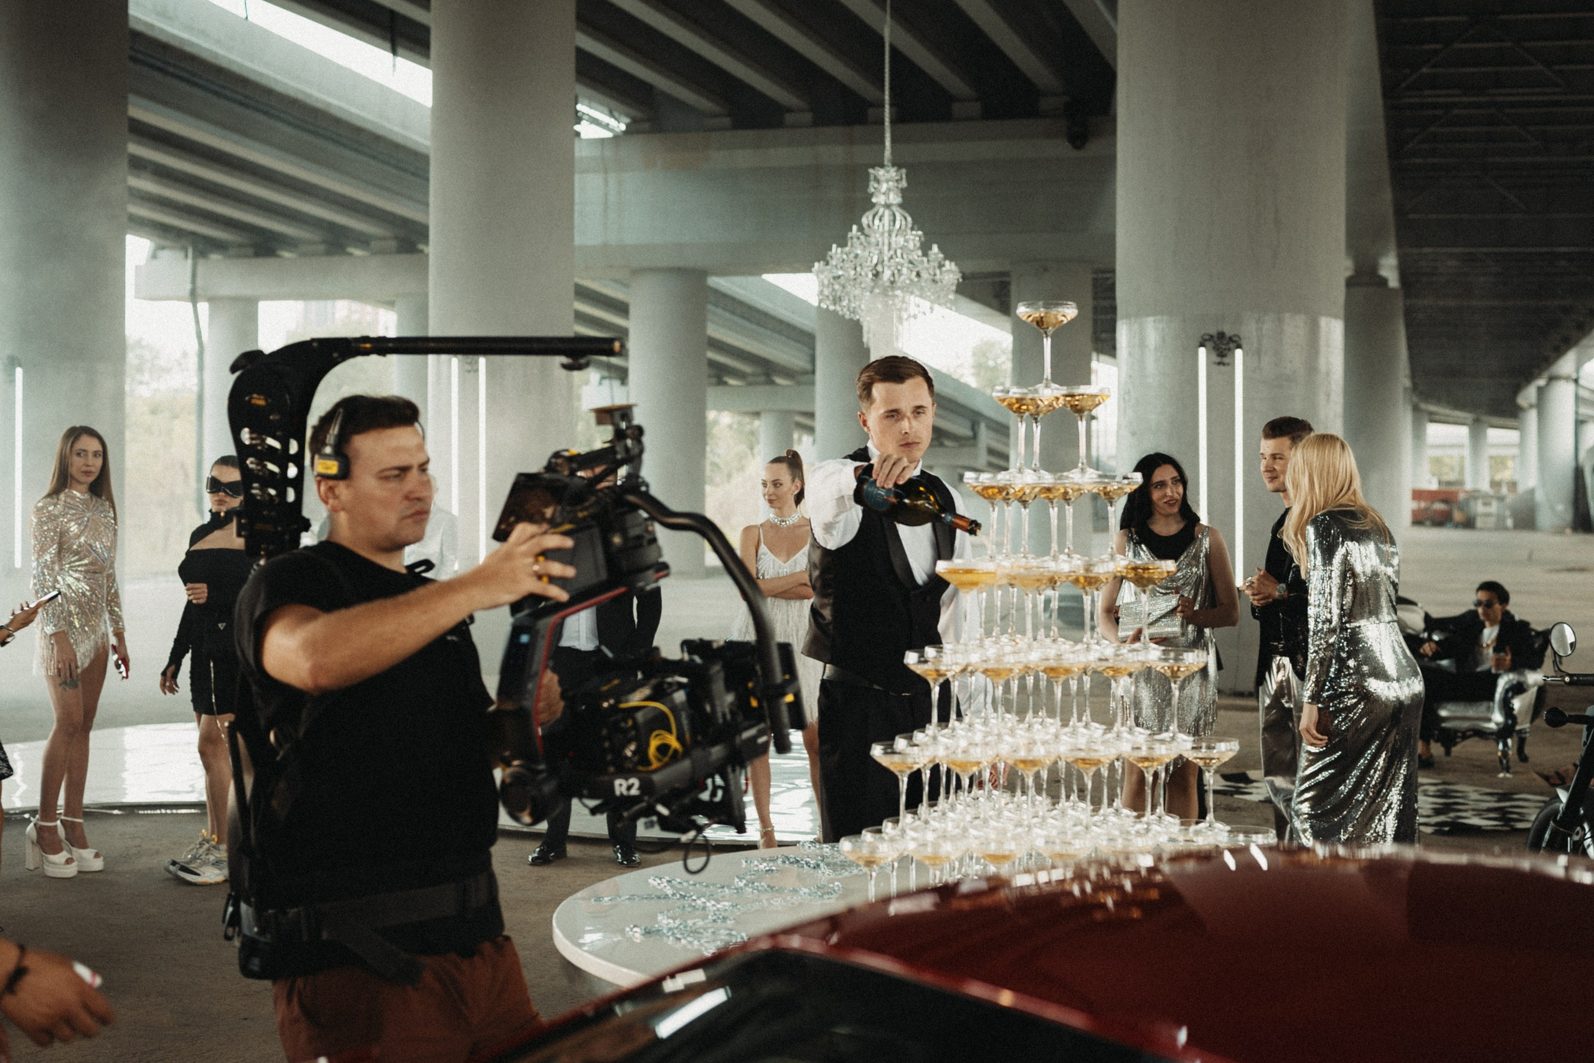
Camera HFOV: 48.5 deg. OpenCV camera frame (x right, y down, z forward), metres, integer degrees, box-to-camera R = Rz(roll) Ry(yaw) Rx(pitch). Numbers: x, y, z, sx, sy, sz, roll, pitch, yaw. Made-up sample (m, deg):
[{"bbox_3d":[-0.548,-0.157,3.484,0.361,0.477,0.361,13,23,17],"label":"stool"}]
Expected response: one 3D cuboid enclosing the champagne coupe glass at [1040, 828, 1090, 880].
[{"bbox_3d":[0.445,0.582,2.962,0.106,0.153,0.106,0,1,0],"label":"champagne coupe glass"}]

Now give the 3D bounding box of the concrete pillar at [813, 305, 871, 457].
[{"bbox_3d":[1.560,-3.688,59.976,1.900,9.500,1.900,0,0,0],"label":"concrete pillar"}]

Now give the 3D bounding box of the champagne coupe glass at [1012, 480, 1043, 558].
[{"bbox_3d":[0.423,-0.024,3.268,0.107,0.151,0.107,0,1,0],"label":"champagne coupe glass"}]

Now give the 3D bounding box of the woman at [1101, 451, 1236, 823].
[{"bbox_3d":[1.409,0.561,6.700,0.520,1.710,0.360,0,1,0],"label":"woman"}]

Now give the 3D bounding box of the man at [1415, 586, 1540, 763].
[{"bbox_3d":[4.006,0.880,10.406,0.700,1.090,0.750,1,1,43],"label":"man"}]

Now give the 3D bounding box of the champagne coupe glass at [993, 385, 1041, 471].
[{"bbox_3d":[0.392,-0.173,3.082,0.105,0.150,0.105,0,0,0],"label":"champagne coupe glass"}]

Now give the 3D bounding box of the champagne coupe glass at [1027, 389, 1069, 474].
[{"bbox_3d":[0.458,-0.192,3.385,0.113,0.162,0.113,0,1,0],"label":"champagne coupe glass"}]

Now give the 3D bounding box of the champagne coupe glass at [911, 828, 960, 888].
[{"bbox_3d":[0.227,0.573,2.918,0.105,0.150,0.105,0,0,0],"label":"champagne coupe glass"}]

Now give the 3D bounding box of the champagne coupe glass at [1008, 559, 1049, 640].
[{"bbox_3d":[0.419,0.128,3.220,0.113,0.162,0.113,0,1,0],"label":"champagne coupe glass"}]

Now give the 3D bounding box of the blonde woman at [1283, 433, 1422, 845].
[{"bbox_3d":[1.854,0.562,5.904,0.450,1.760,0.440,1,1,38],"label":"blonde woman"}]

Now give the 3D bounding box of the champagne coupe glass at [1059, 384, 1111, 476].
[{"bbox_3d":[0.500,-0.177,3.096,0.105,0.150,0.105,0,0,0],"label":"champagne coupe glass"}]

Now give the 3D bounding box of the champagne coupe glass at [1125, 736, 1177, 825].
[{"bbox_3d":[0.634,0.449,3.190,0.113,0.162,0.113,0,1,0],"label":"champagne coupe glass"}]

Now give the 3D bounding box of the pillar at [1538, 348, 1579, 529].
[{"bbox_3d":[39.476,-4.493,92.000,1.950,9.100,1.950,0,1,0],"label":"pillar"}]

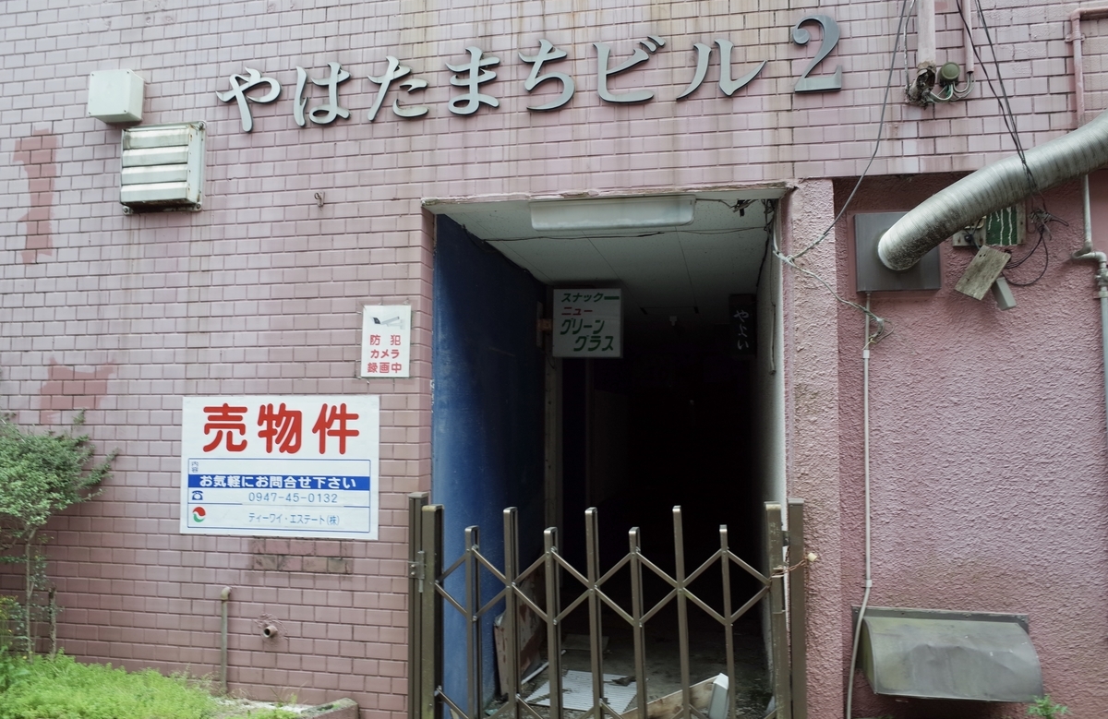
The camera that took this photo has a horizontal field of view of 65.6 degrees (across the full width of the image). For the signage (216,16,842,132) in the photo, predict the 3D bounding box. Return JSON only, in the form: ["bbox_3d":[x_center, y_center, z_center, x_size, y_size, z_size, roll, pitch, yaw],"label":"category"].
[{"bbox_3d":[-0.204,-1.153,3.550,2.656,0.304,0.035,-1,-3,12],"label":"signage"}]

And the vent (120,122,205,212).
[{"bbox_3d":[-1.780,-0.867,3.860,0.414,0.414,0.085,-1,-3,12],"label":"vent"}]

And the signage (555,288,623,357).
[{"bbox_3d":[0.221,-0.240,5.719,0.454,0.451,0.110,-1,-3,8],"label":"signage"}]

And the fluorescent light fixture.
[{"bbox_3d":[0.248,-0.610,3.571,0.674,0.098,0.150,-1,-3,12],"label":"fluorescent light fixture"}]

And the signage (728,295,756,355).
[{"bbox_3d":[1.437,-0.256,6.536,0.195,0.469,0.090,-1,-3,12],"label":"signage"}]

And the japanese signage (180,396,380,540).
[{"bbox_3d":[-1.189,0.460,3.695,0.929,0.601,0.010,-1,-3,12],"label":"japanese signage"}]

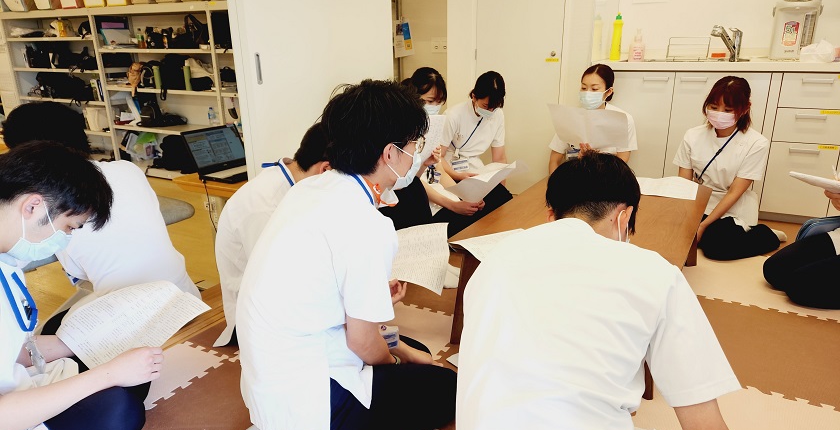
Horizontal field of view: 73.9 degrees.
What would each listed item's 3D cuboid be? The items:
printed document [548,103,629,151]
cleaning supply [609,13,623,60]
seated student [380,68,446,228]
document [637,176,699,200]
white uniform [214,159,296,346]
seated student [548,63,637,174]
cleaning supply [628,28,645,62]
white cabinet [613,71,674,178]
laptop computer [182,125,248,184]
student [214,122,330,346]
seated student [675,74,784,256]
[{"bbox_3d":[0.808,-0.418,2.667,0.385,0.260,0.070,10,61,31],"label":"printed document"},{"bbox_3d":[1.182,-1.065,3.343,0.064,0.268,0.057,8,20,26],"label":"cleaning supply"},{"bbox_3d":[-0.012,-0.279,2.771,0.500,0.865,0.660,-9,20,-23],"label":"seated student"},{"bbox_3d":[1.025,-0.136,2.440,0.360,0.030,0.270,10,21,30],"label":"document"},{"bbox_3d":[-0.434,0.113,1.750,0.440,0.610,0.480,-6,18,-17],"label":"white uniform"},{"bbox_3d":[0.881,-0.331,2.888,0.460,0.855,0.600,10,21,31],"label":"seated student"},{"bbox_3d":[1.236,-0.963,3.160,0.085,0.185,0.060,7,19,24],"label":"cleaning supply"},{"bbox_3d":[1.338,-0.526,3.468,0.440,0.740,0.500,9,20,30],"label":"white cabinet"},{"bbox_3d":[-0.962,-0.327,2.887,0.330,0.222,0.350,9,21,29],"label":"laptop computer"},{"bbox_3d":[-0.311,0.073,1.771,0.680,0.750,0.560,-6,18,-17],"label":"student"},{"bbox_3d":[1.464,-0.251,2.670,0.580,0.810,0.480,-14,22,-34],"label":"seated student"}]

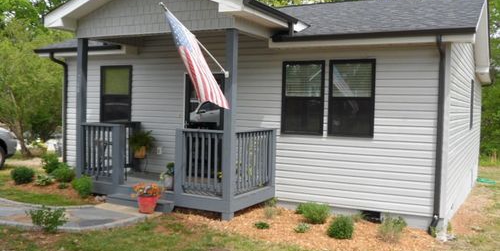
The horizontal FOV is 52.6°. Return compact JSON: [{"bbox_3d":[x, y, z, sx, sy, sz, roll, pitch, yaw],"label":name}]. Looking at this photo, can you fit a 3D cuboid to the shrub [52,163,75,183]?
[{"bbox_3d":[-3.972,0.970,10.772,0.455,0.415,0.435,2,2,26],"label":"shrub"}]

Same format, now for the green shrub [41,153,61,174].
[{"bbox_3d":[-4.724,0.902,12.000,0.500,0.500,0.480,3,2,27],"label":"green shrub"}]

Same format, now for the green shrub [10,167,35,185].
[{"bbox_3d":[-4.648,0.986,10.330,0.464,0.366,0.445,2,2,26],"label":"green shrub"}]

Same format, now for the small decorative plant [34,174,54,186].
[{"bbox_3d":[-4.187,1.121,10.300,0.400,0.220,0.370,3,2,27],"label":"small decorative plant"}]

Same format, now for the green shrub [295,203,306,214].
[{"bbox_3d":[0.884,1.425,8.680,0.270,0.220,0.250,3,2,27],"label":"green shrub"}]

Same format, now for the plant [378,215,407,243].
[{"bbox_3d":[1.968,1.422,6.980,0.380,0.360,0.360,3,2,27],"label":"plant"}]

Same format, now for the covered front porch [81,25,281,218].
[{"bbox_3d":[-1.305,-0.090,8.995,3.170,2.900,1.710,3,2,27],"label":"covered front porch"}]

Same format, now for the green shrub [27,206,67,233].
[{"bbox_3d":[-2.707,1.224,6.760,0.524,0.356,0.474,2,2,26],"label":"green shrub"}]

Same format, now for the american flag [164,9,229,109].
[{"bbox_3d":[-0.660,-0.839,6.654,0.435,1.216,0.929,2,2,26],"label":"american flag"}]

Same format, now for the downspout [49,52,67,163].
[{"bbox_3d":[-4.240,-0.254,11.210,0.099,2.658,0.494,2,2,26],"label":"downspout"}]

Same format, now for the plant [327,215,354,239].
[{"bbox_3d":[1.262,1.409,7.050,0.370,0.320,0.360,3,2,27],"label":"plant"}]

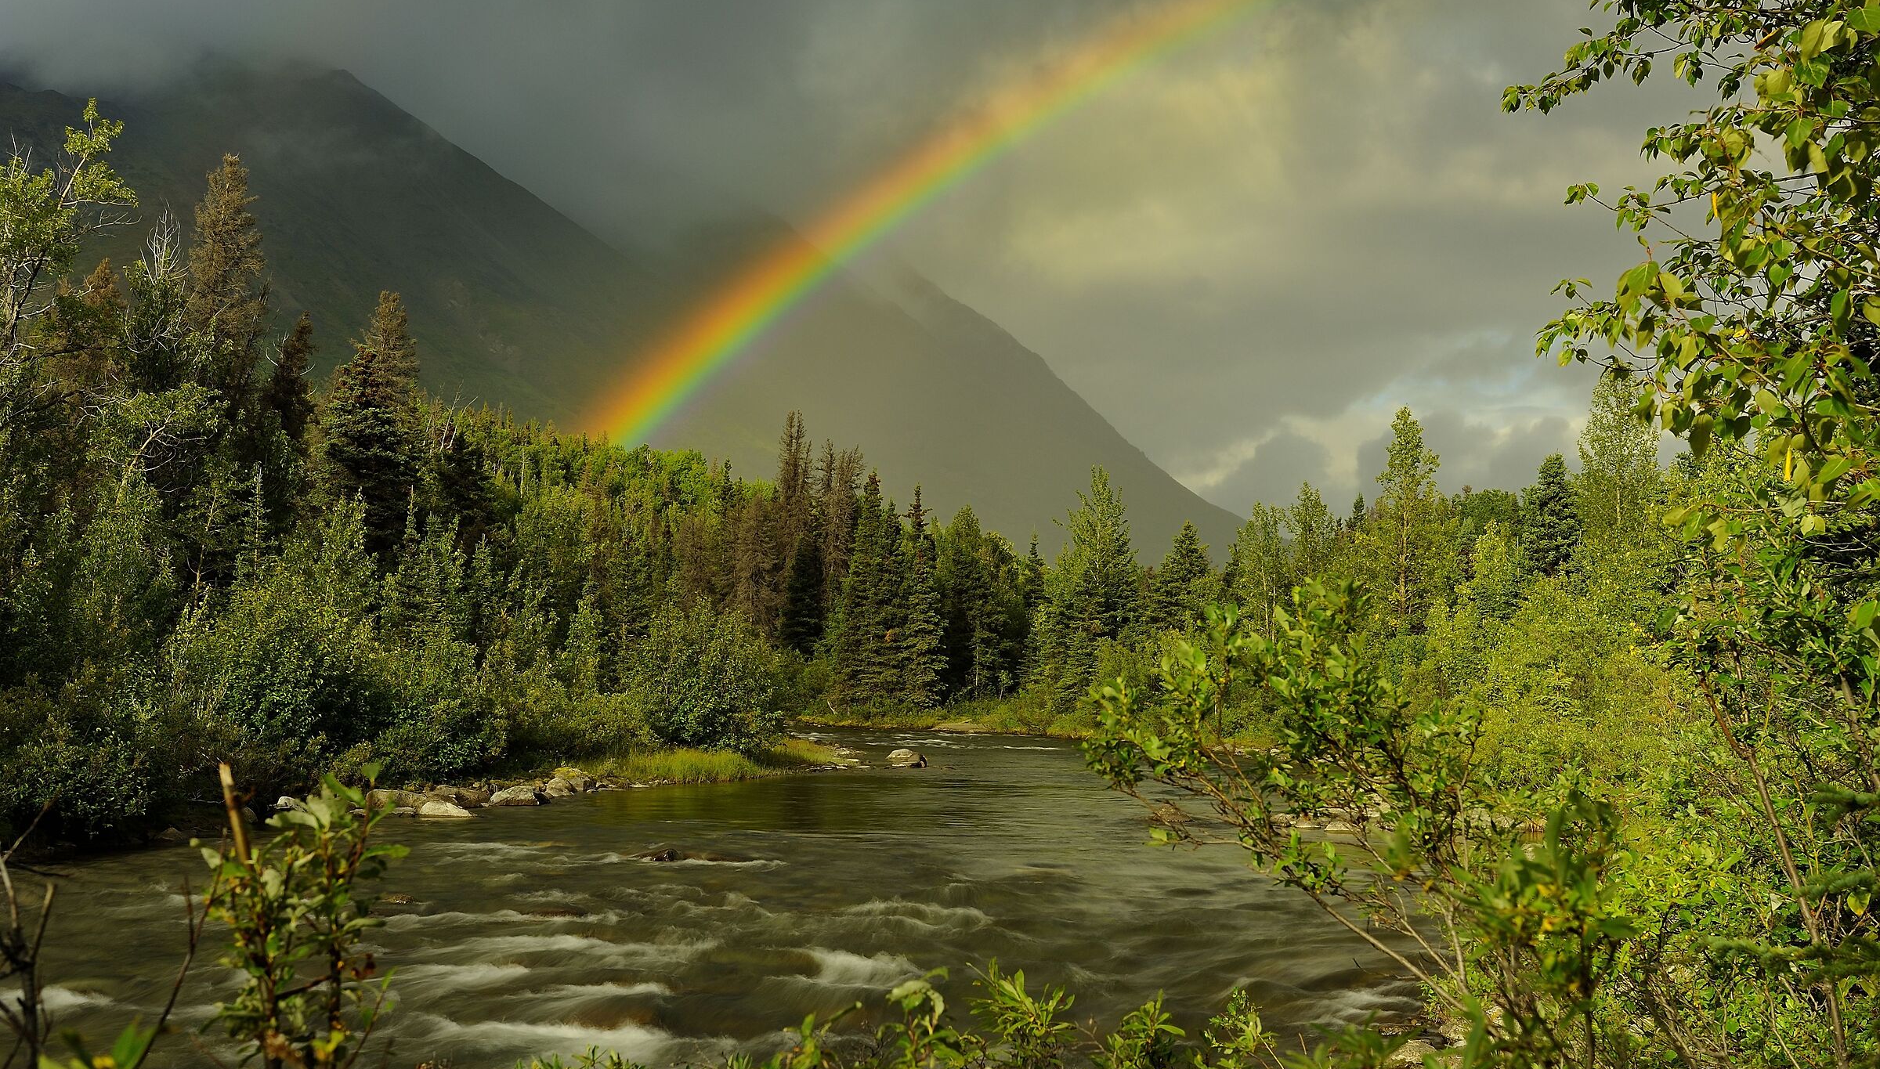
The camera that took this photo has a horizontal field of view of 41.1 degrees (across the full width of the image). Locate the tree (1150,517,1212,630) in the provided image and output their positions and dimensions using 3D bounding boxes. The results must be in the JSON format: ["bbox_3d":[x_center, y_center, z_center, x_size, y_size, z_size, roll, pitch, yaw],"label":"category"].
[{"bbox_3d":[8.050,2.510,83.000,2.730,5.930,2.730,0,-1,0],"label":"tree"}]

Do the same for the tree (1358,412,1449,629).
[{"bbox_3d":[12.230,0.700,66.000,2.440,8.080,2.440,0,-1,0],"label":"tree"}]

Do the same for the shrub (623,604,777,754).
[{"bbox_3d":[-5.290,3.180,56.000,3.450,3.380,3.450,0,-1,0],"label":"shrub"}]

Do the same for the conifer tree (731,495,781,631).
[{"bbox_3d":[-5.930,2.090,80.000,1.880,6.660,1.880,0,-1,0],"label":"conifer tree"}]

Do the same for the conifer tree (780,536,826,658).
[{"bbox_3d":[-4.630,2.760,84.000,1.820,5.560,1.820,0,-1,0],"label":"conifer tree"}]

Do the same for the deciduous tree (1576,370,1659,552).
[{"bbox_3d":[16.780,0.290,62.000,2.180,8.680,2.180,0,-1,0],"label":"deciduous tree"}]

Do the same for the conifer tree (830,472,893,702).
[{"bbox_3d":[-2.570,1.830,82.000,2.310,7.740,2.310,0,-1,0],"label":"conifer tree"}]

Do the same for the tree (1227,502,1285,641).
[{"bbox_3d":[9.480,2.110,75.000,1.930,6.110,1.930,0,-1,0],"label":"tree"}]

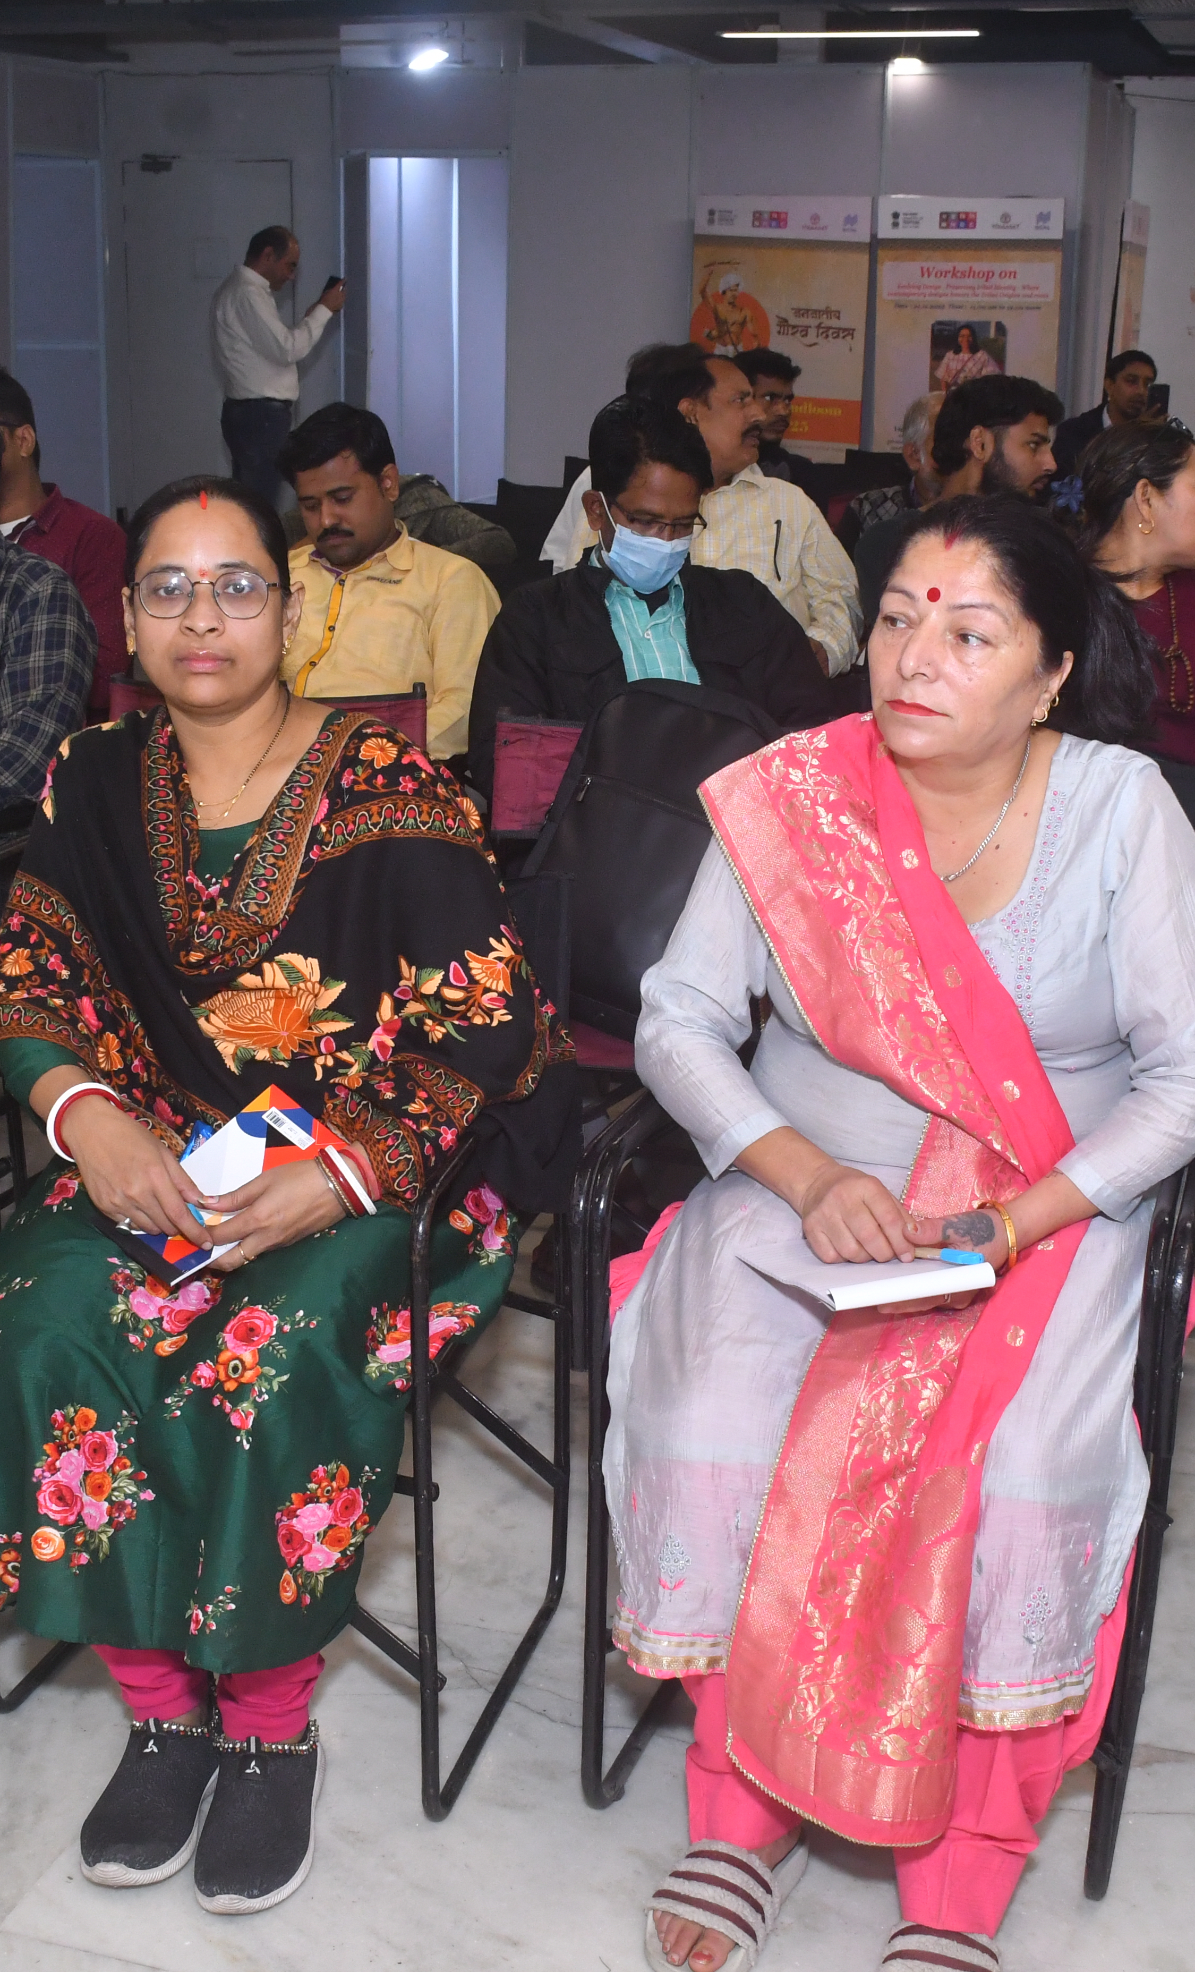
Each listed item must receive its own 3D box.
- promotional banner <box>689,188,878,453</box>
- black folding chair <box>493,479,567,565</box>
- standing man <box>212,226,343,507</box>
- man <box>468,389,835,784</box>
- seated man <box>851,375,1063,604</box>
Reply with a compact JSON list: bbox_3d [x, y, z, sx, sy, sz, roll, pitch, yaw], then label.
[{"bbox_3d":[0.788,-2.476,10.828,0.780,1.890,0.120,0,15,-3],"label":"promotional banner"},{"bbox_3d":[-0.104,-0.932,6.806,0.510,0.840,0.470,6,17,16],"label":"black folding chair"},{"bbox_3d":[-1.302,-2.209,10.082,0.520,1.700,0.460,4,16,11],"label":"standing man"},{"bbox_3d":[0.084,-0.219,3.736,0.580,1.280,0.780,2,15,3],"label":"man"},{"bbox_3d":[0.688,-0.427,4.495,0.520,1.290,0.750,-7,17,-26],"label":"seated man"}]

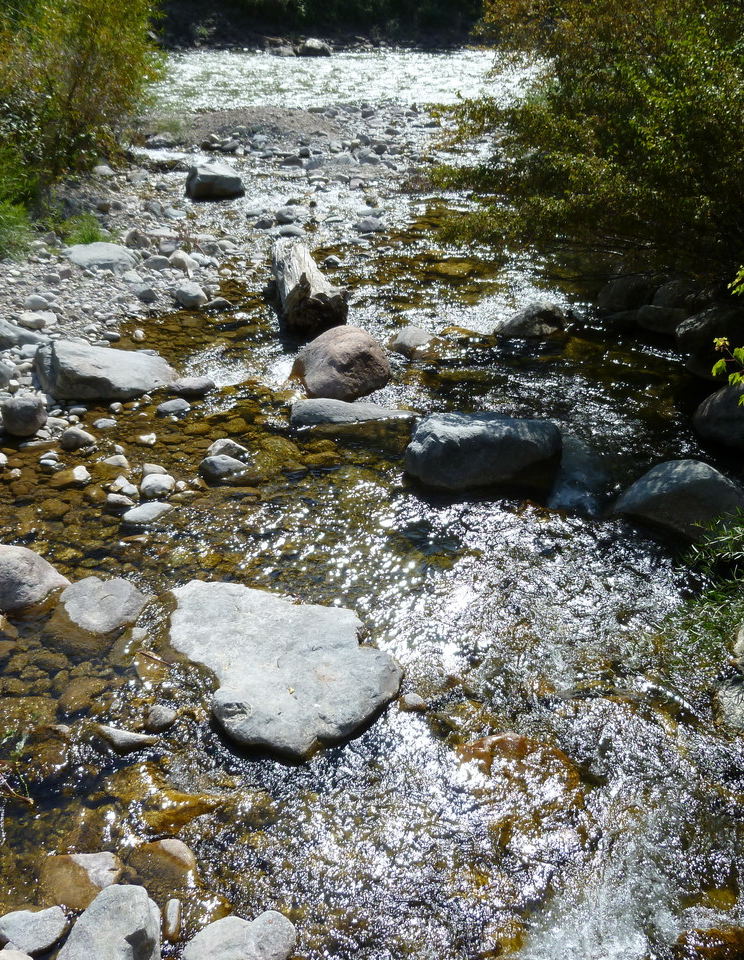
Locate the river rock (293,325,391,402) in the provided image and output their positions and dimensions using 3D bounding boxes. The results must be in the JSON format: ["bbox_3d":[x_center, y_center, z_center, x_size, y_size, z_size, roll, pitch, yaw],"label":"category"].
[{"bbox_3d":[-0.262,-0.996,7.979,0.840,0.630,0.780,0,29,0],"label":"river rock"}]

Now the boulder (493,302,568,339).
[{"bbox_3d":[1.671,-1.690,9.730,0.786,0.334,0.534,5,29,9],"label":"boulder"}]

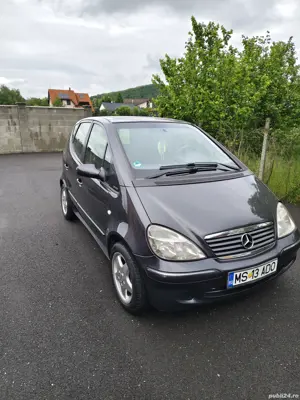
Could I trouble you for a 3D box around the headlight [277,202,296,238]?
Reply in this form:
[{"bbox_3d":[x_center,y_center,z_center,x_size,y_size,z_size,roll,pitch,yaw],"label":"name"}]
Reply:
[{"bbox_3d":[1.161,0.182,2.469,0.340,0.250,0.280,-7,18,-27],"label":"headlight"}]

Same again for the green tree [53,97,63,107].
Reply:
[{"bbox_3d":[-15.643,-14.679,47.381,2.000,5.200,2.000,-3,16,-15],"label":"green tree"}]

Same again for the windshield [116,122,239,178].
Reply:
[{"bbox_3d":[0.238,-0.566,2.868,1.300,0.130,0.920,-7,48,-27],"label":"windshield"}]

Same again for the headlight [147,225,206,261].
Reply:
[{"bbox_3d":[0.189,0.305,1.969,0.340,0.250,0.280,-7,18,-27],"label":"headlight"}]

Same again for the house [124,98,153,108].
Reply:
[{"bbox_3d":[-3.125,-24.333,78.275,10.000,7.500,9.000,-1,16,-8],"label":"house"}]

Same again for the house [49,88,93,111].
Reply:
[{"bbox_3d":[-17.157,-19.968,60.577,9.800,8.000,8.500,-3,16,-14],"label":"house"}]

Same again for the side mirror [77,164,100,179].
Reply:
[{"bbox_3d":[-0.567,-0.268,2.605,0.220,0.140,0.130,-7,18,-27],"label":"side mirror"}]

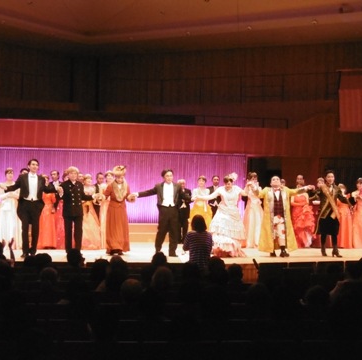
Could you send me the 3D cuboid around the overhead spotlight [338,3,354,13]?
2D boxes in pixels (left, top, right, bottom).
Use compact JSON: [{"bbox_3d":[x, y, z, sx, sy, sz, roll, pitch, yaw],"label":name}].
[{"bbox_3d":[4.094,-4.268,20.300,0.380,0.270,0.260,-8,-7,-30],"label":"overhead spotlight"}]

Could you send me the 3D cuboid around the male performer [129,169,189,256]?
[{"bbox_3d":[-0.420,0.645,16.000,1.180,1.702,0.420,1,-1,-9],"label":"male performer"}]

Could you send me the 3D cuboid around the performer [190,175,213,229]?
[{"bbox_3d":[0.469,0.720,18.700,0.600,1.640,0.500,1,0,-6],"label":"performer"}]

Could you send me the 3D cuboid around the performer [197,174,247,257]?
[{"bbox_3d":[0.800,0.681,16.150,1.030,1.660,0.750,1,0,-1],"label":"performer"}]

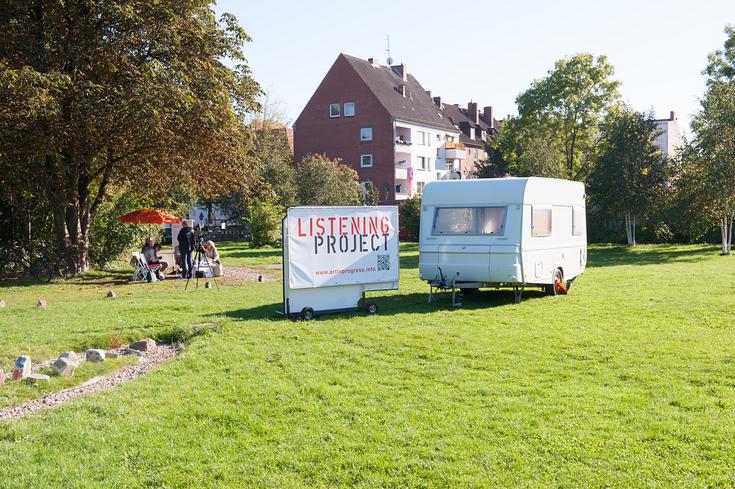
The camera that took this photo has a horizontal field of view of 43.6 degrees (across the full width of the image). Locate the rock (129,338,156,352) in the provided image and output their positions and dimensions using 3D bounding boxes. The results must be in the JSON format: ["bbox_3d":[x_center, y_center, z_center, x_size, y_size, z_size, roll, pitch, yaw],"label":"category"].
[{"bbox_3d":[-3.048,1.368,12.438,0.350,0.180,0.250,-1,1,0],"label":"rock"}]

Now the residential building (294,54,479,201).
[{"bbox_3d":[3.987,-10.599,106.958,12.100,19.000,28.000,0,2,28],"label":"residential building"}]

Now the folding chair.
[{"bbox_3d":[-6.385,0.673,26.523,0.620,0.830,0.500,-1,2,-20],"label":"folding chair"}]

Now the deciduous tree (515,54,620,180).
[{"bbox_3d":[15.262,-7.358,69.841,8.400,14.123,8.000,-1,1,0],"label":"deciduous tree"}]

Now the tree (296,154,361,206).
[{"bbox_3d":[-2.674,-3.094,63.941,4.600,6.335,4.400,-1,1,0],"label":"tree"}]

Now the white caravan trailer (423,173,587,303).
[{"bbox_3d":[2.946,-0.139,20.279,2.260,2.500,4.850,0,2,31],"label":"white caravan trailer"}]

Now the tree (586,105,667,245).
[{"bbox_3d":[16.344,-4.242,57.416,5.000,8.497,4.800,-1,1,0],"label":"tree"}]

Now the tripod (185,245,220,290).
[{"bbox_3d":[-4.173,0.582,23.221,0.820,1.150,0.720,-1,1,0],"label":"tripod"}]

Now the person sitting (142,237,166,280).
[{"bbox_3d":[-6.143,0.417,26.417,0.750,1.220,0.500,-1,2,-15],"label":"person sitting"}]

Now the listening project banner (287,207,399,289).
[{"bbox_3d":[-0.366,0.038,15.962,2.405,1.368,0.080,-2,2,-39],"label":"listening project banner"}]

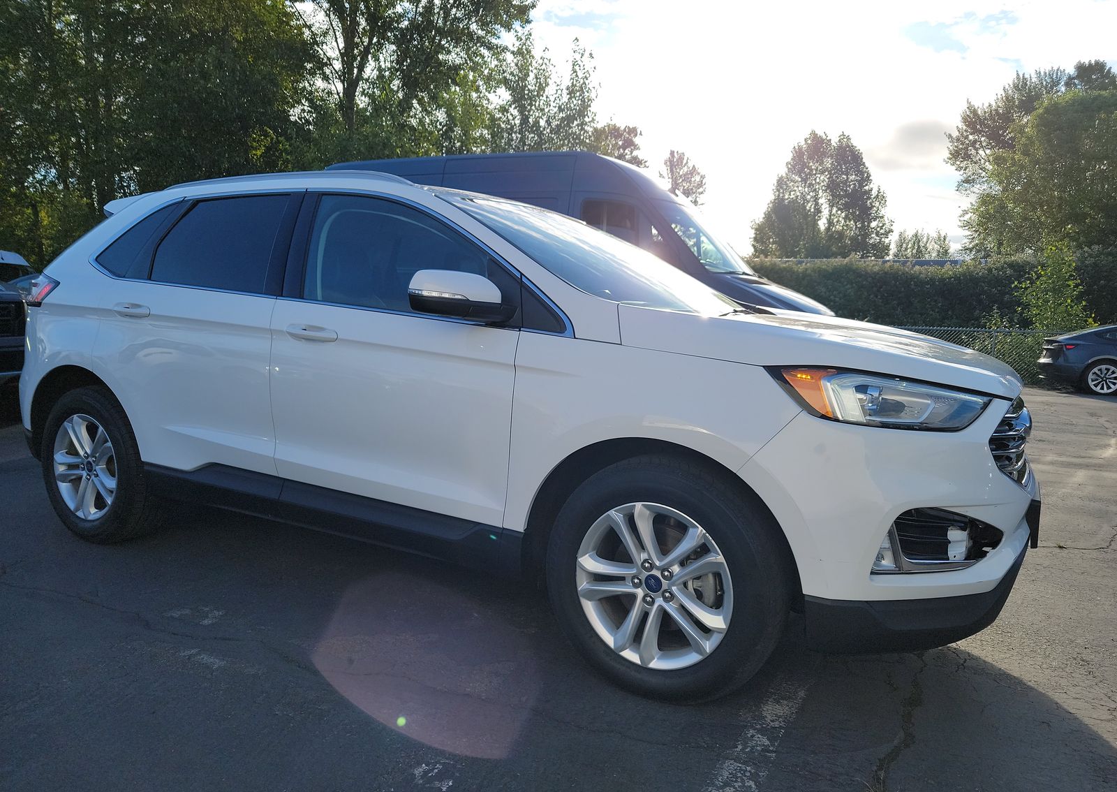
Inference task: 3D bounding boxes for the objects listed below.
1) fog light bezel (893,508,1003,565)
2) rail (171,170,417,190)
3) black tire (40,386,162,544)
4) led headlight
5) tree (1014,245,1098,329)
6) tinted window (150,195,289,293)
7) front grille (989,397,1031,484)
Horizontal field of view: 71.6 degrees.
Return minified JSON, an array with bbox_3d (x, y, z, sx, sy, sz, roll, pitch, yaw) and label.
[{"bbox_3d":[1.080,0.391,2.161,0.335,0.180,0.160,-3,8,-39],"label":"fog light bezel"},{"bbox_3d":[-1.234,-0.939,3.402,1.560,0.090,0.075,5,7,28],"label":"rail"},{"bbox_3d":[-2.176,0.327,3.741,0.745,0.745,0.250,5,7,28],"label":"black tire"},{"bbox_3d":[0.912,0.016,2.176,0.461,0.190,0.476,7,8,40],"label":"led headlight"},{"bbox_3d":[10.909,-1.845,17.000,1.674,3.015,1.590,6,7,33],"label":"tree"},{"bbox_3d":[-1.442,-0.647,3.309,0.720,0.440,0.050,5,-16,28],"label":"tinted window"},{"bbox_3d":[1.531,0.121,2.644,0.150,0.320,1.000,5,7,28],"label":"front grille"}]

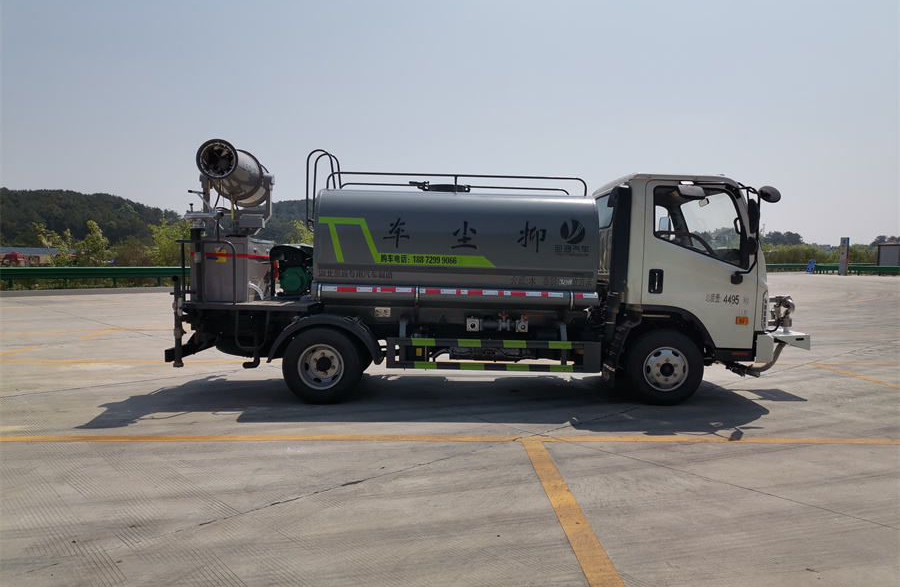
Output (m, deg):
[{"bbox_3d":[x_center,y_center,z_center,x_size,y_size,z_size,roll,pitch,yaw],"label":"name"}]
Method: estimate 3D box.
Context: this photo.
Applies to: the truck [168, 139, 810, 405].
[{"bbox_3d":[0.443,-0.275,7.517,6.450,2.660,2.100,1,3,-2],"label":"truck"}]

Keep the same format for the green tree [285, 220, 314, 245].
[{"bbox_3d":[-6.935,-2.201,34.088,2.300,2.950,2.180,1,3,0],"label":"green tree"}]

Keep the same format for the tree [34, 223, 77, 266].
[{"bbox_3d":[-17.816,-1.925,30.577,1.950,2.560,1.850,1,3,0],"label":"tree"}]

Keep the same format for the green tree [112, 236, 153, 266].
[{"bbox_3d":[-14.573,-1.615,31.060,1.900,2.000,1.800,1,3,0],"label":"green tree"}]

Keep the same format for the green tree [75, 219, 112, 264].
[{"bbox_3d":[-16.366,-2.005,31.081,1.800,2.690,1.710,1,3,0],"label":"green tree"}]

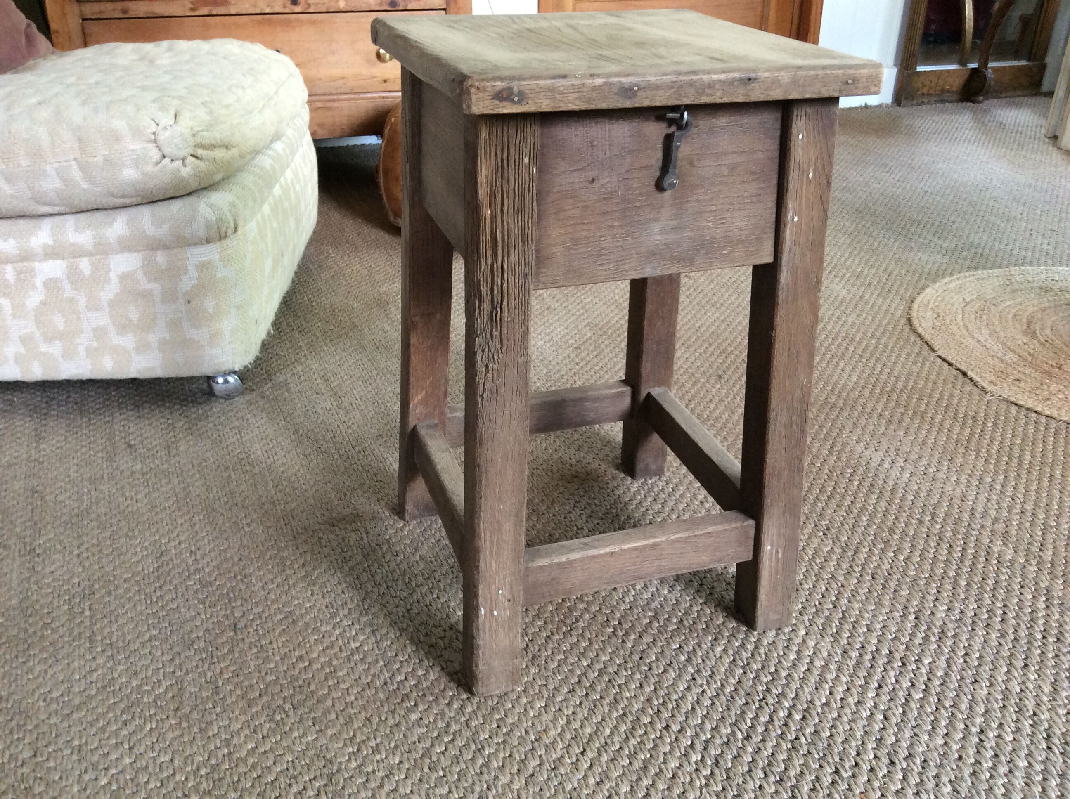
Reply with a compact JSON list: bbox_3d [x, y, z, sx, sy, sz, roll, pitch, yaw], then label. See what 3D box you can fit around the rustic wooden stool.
[{"bbox_3d":[0.048,-0.058,0.861,0.301,0.485,0.301,-8,30,-17],"label":"rustic wooden stool"}]

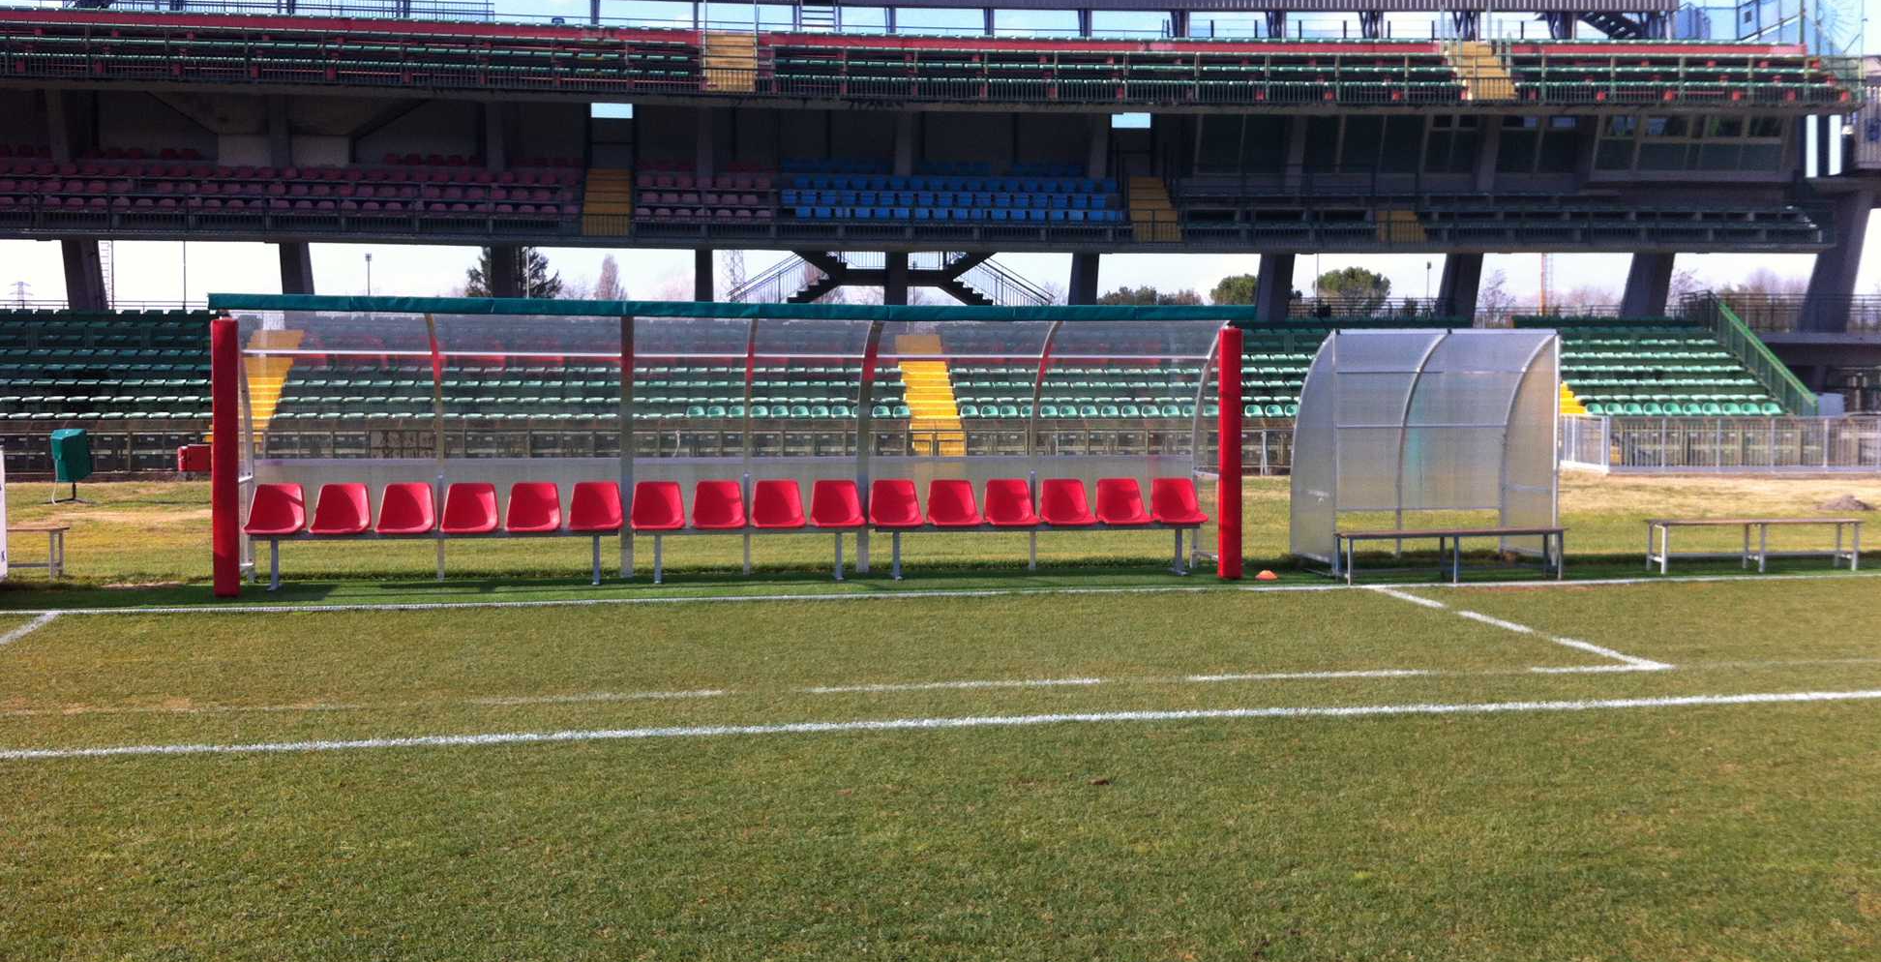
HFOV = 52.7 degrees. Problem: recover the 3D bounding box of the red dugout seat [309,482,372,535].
[{"bbox_3d":[-4.812,0.230,15.238,0.440,0.430,0.420,0,1,-11],"label":"red dugout seat"}]

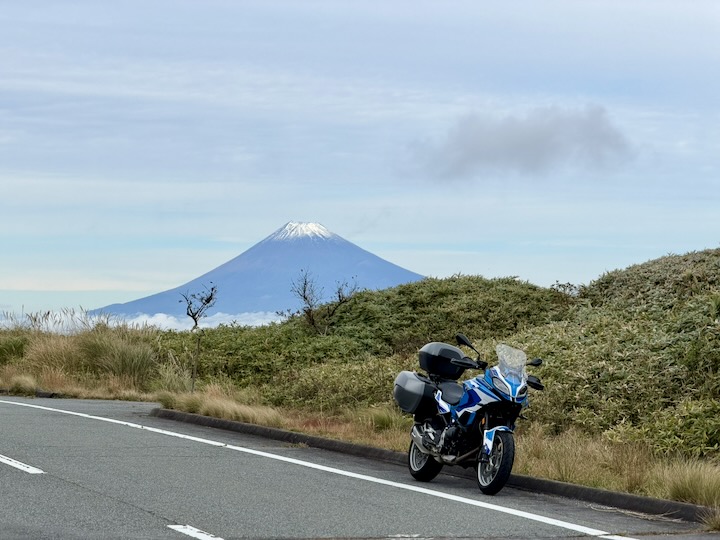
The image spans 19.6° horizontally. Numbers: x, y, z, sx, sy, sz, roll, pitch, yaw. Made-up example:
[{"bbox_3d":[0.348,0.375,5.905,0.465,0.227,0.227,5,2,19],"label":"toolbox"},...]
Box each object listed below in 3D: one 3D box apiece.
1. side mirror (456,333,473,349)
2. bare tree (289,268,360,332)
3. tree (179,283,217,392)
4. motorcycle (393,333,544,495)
[{"bbox_3d":[0.946,0.639,18.861,0.150,0.115,0.070,17,-7,-20],"label":"side mirror"},{"bbox_3d":[-0.717,0.697,42.000,1.373,1.454,1.100,0,-1,0],"label":"bare tree"},{"bbox_3d":[-2.852,1.202,36.500,0.667,1.965,0.650,0,-1,0],"label":"tree"},{"bbox_3d":[1.035,1.287,19.174,0.970,1.426,2.180,1,-1,-21],"label":"motorcycle"}]

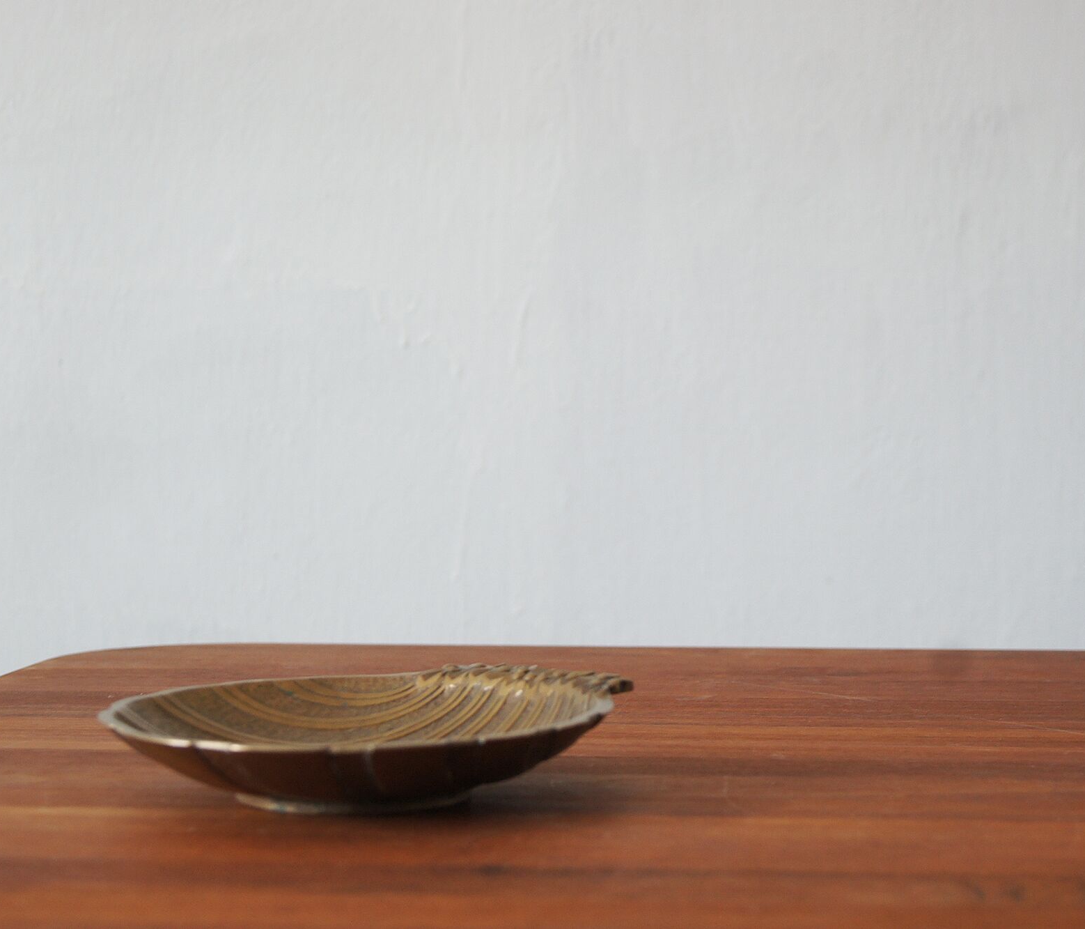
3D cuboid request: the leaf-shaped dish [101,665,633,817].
[{"bbox_3d":[-0.052,0.085,0.868,0.157,0.032,0.190,1,2,25],"label":"leaf-shaped dish"}]

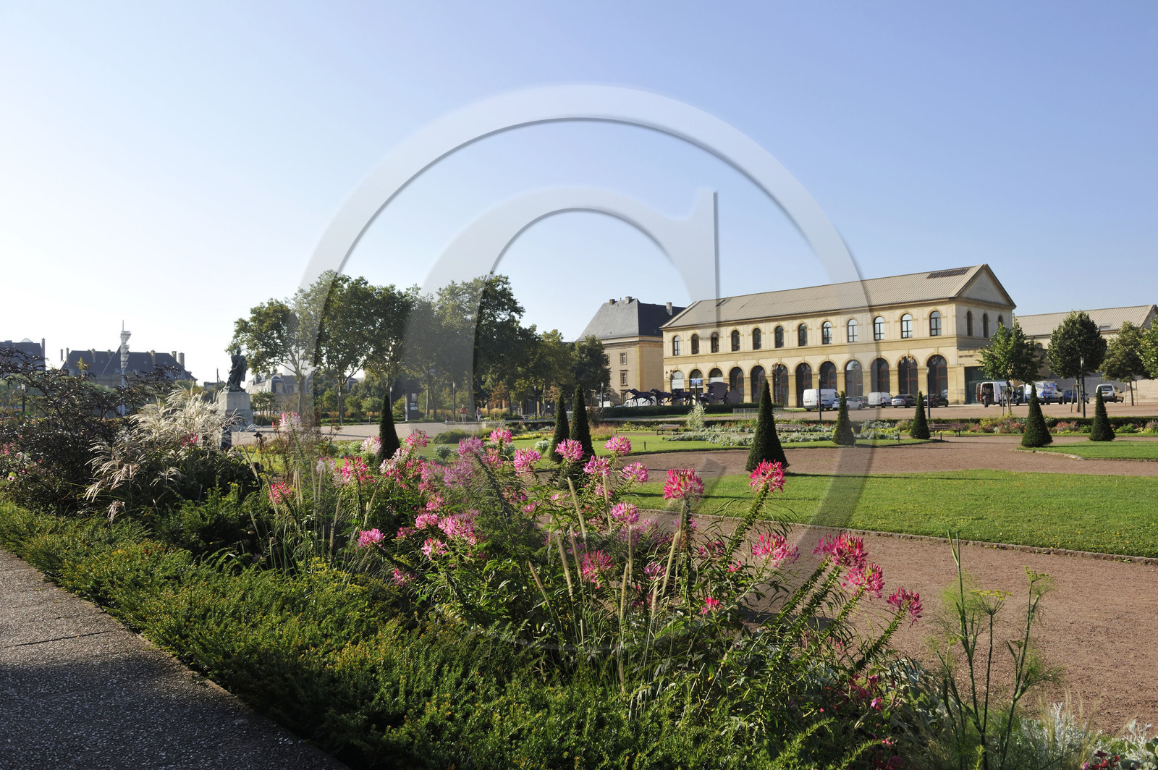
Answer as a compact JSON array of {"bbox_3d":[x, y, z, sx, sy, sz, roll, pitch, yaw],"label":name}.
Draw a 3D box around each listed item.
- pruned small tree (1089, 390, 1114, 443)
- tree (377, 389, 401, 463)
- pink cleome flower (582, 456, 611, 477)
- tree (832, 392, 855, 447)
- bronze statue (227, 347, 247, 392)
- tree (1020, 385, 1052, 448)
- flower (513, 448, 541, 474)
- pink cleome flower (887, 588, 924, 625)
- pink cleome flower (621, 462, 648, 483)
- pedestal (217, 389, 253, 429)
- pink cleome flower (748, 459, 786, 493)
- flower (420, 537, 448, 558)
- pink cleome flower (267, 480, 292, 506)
[{"bbox_3d":[26.297,1.537,45.300,1.104,2.528,1.104,-2,-2,30],"label":"pruned small tree"},{"bbox_3d":[-6.478,1.533,30.800,0.867,2.539,0.867,-1,-2,0],"label":"tree"},{"bbox_3d":[0.097,0.434,4.800,0.145,0.110,0.145,-2,-1,1],"label":"pink cleome flower"},{"bbox_3d":[12.136,1.541,41.200,1.118,2.485,1.118,-1,-2,0],"label":"tree"},{"bbox_3d":[-26.638,-1.170,70.000,1.240,3.420,1.054,-1,-2,-30],"label":"bronze statue"},{"bbox_3d":[20.529,1.410,40.500,1.236,2.822,1.236,-2,-2,27],"label":"tree"},{"bbox_3d":[-0.289,0.422,5.000,0.151,0.141,0.151,-1,-1,0],"label":"flower"},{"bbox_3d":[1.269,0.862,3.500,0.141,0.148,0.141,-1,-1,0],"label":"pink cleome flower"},{"bbox_3d":[0.297,0.468,4.800,0.140,0.110,0.140,-2,-1,3],"label":"pink cleome flower"},{"bbox_3d":[-26.745,2.004,70.000,2.163,3.081,2.163,0,-2,-41],"label":"pedestal"},{"bbox_3d":[0.793,0.384,3.800,0.156,0.134,0.156,-2,-1,12],"label":"pink cleome flower"},{"bbox_3d":[-0.823,0.925,5.100,0.154,0.118,0.154,-1,-1,0],"label":"flower"},{"bbox_3d":[-2.024,0.736,6.100,0.166,0.172,0.166,-1,-1,0],"label":"pink cleome flower"}]

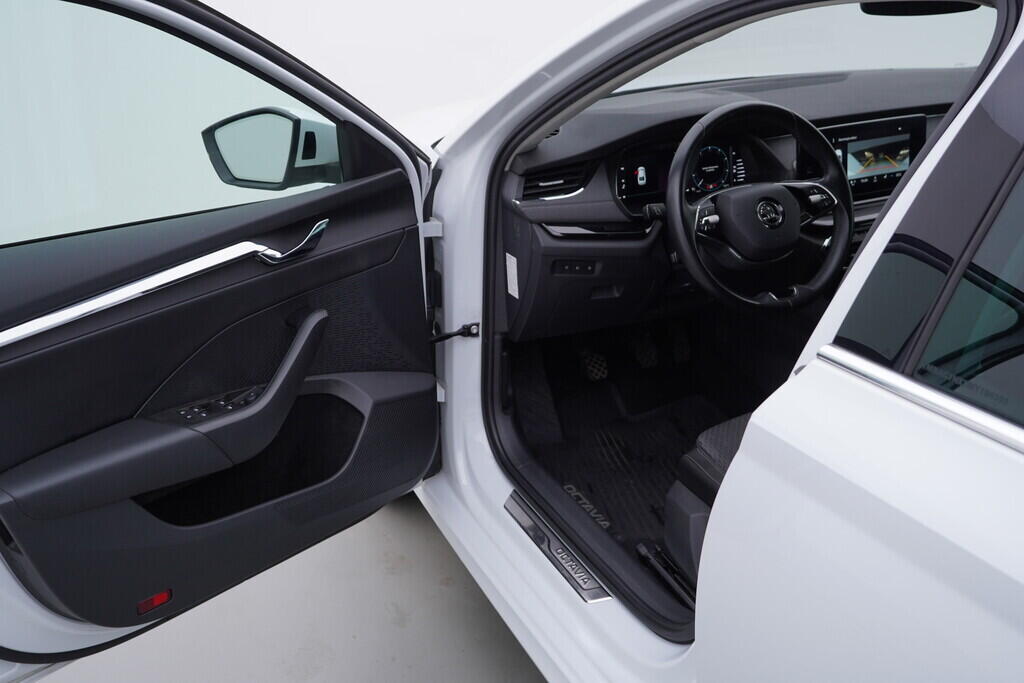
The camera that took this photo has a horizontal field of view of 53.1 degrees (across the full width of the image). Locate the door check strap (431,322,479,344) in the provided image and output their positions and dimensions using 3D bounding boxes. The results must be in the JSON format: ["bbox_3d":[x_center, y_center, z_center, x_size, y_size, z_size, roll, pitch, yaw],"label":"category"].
[{"bbox_3d":[-0.120,-0.013,2.066,0.115,0.028,0.024,-15,21,-28],"label":"door check strap"}]

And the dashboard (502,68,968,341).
[{"bbox_3d":[0.624,-0.341,2.209,1.440,0.430,0.570,-11,20,-19],"label":"dashboard"}]

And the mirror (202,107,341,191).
[{"bbox_3d":[-0.458,-0.374,1.980,0.230,0.160,0.150,5,21,26],"label":"mirror"}]

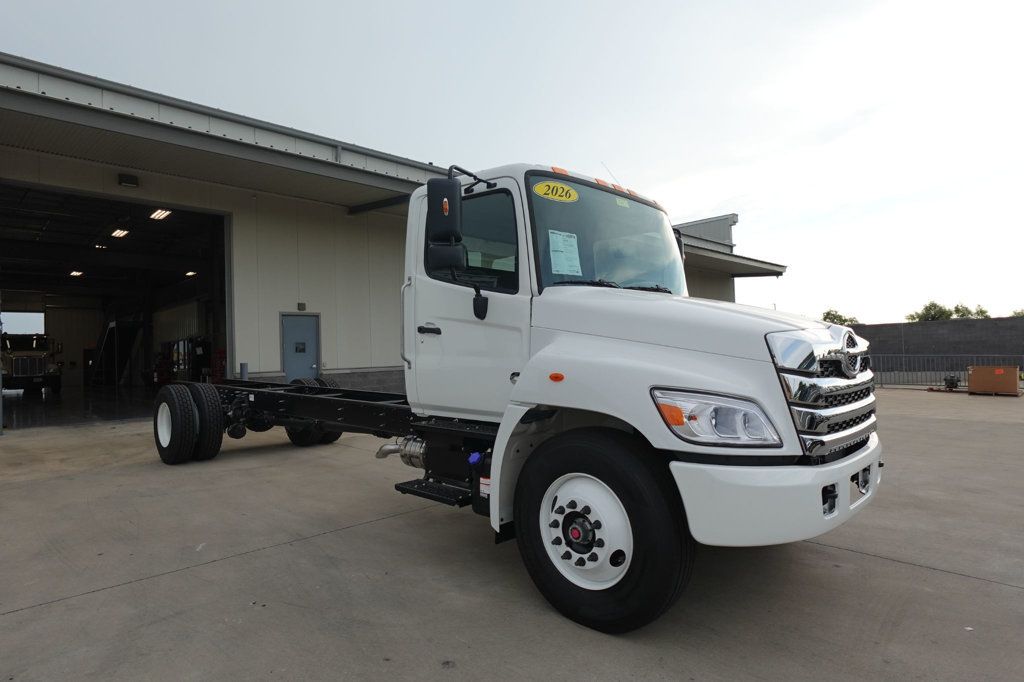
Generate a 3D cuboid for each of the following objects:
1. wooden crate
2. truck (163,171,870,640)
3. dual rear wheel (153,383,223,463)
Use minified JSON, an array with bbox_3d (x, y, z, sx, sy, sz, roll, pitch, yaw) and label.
[{"bbox_3d":[13.734,1.135,16.215,1.080,0.830,0.650,-3,-2,44],"label":"wooden crate"},{"bbox_3d":[-1.871,0.233,6.713,10.500,2.750,2.800,-2,-2,43],"label":"truck"},{"bbox_3d":[-4.480,1.131,7.867,1.020,1.020,0.600,-2,-2,43],"label":"dual rear wheel"}]

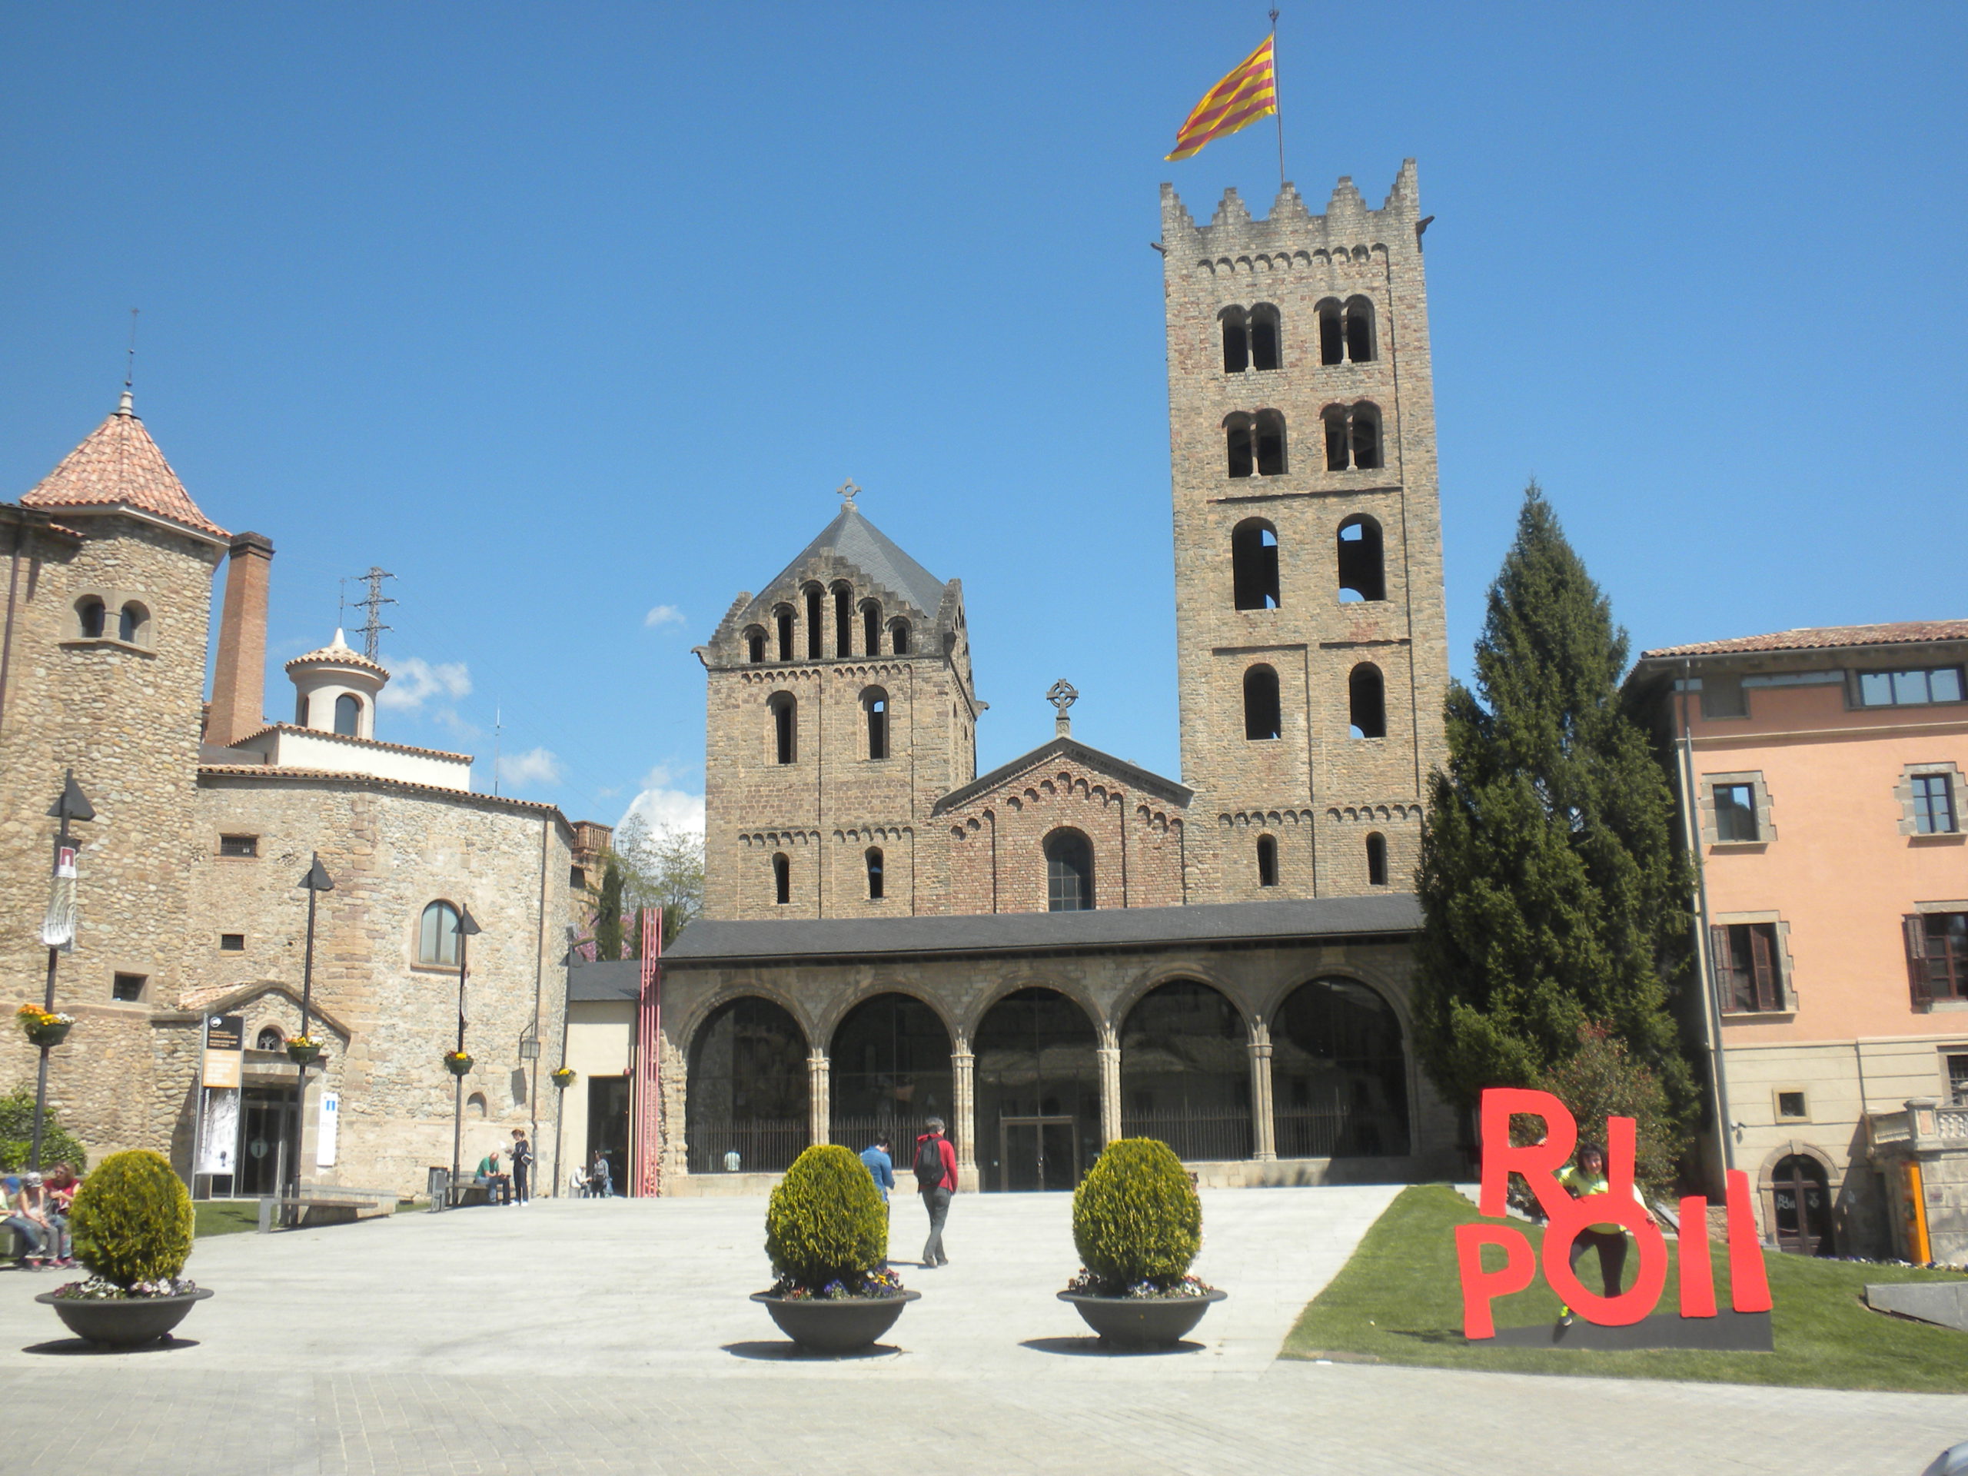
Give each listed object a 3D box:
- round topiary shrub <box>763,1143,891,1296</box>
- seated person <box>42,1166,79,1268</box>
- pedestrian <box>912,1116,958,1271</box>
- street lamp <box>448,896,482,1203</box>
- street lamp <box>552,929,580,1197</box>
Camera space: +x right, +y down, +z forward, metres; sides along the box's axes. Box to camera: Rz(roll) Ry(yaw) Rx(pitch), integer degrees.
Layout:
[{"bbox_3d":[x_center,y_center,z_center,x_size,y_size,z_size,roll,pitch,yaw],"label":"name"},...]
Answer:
[{"bbox_3d":[-1.187,3.625,15.928,0.930,1.084,0.930,-1,-14,0],"label":"round topiary shrub"},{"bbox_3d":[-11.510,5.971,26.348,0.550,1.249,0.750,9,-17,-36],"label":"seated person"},{"bbox_3d":[-0.588,5.435,25.124,0.520,1.740,0.520,-4,-14,14],"label":"pedestrian"},{"bbox_3d":[-11.465,6.929,46.553,0.650,6.600,0.650,-2,-13,6],"label":"street lamp"},{"bbox_3d":[-10.281,7.929,51.367,0.650,6.480,0.650,-2,-14,6],"label":"street lamp"}]

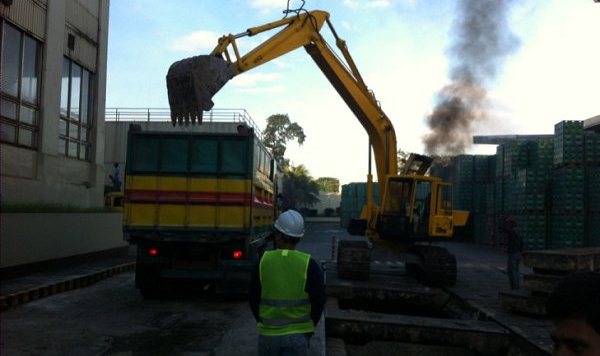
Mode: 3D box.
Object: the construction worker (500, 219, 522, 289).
[{"bbox_3d":[4.828,1.765,13.826,0.380,1.680,0.500,-1,-4,30],"label":"construction worker"}]

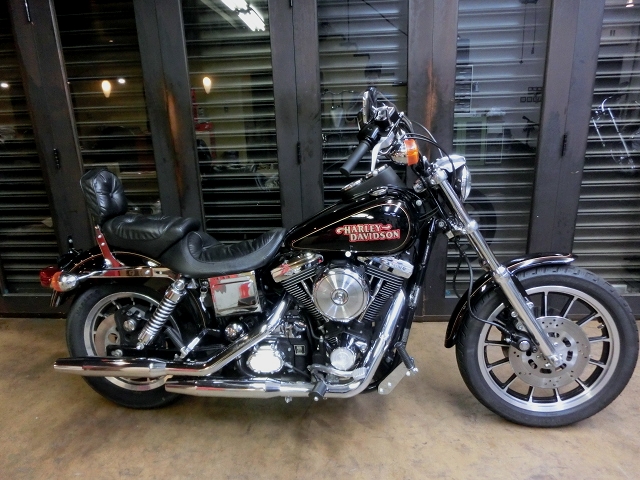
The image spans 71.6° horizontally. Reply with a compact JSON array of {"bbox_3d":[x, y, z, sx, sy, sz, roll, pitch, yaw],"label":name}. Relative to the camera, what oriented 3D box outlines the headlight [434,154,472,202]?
[{"bbox_3d":[0.506,-0.234,1.672,0.143,0.178,0.160,0,9,6],"label":"headlight"}]

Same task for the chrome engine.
[{"bbox_3d":[0.079,0.286,1.775,0.540,0.515,0.360,0,9,6],"label":"chrome engine"}]

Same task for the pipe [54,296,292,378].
[{"bbox_3d":[-0.576,0.372,1.704,0.950,0.312,0.145,0,11,7],"label":"pipe"}]

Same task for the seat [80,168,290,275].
[{"bbox_3d":[-0.546,-0.094,1.812,0.870,0.415,0.320,0,9,6],"label":"seat"}]

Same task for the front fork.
[{"bbox_3d":[0.644,0.100,1.712,0.130,0.860,0.235,-33,4,10],"label":"front fork"}]

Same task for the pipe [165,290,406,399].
[{"bbox_3d":[-0.142,0.393,1.671,0.920,0.393,0.160,0,11,7],"label":"pipe"}]

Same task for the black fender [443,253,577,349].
[{"bbox_3d":[0.717,0.237,1.701,0.480,0.385,0.130,0,11,7],"label":"black fender"}]

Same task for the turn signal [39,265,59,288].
[{"bbox_3d":[-1.140,0.159,1.899,0.095,0.090,0.110,0,11,7],"label":"turn signal"}]

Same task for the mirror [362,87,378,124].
[{"bbox_3d":[0.148,-0.396,1.307,0.035,0.107,0.140,2,11,15],"label":"mirror"}]

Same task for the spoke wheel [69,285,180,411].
[{"bbox_3d":[-0.790,0.427,1.926,0.640,0.640,0.134,0,9,6],"label":"spoke wheel"}]

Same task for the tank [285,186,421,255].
[{"bbox_3d":[0.114,-0.082,1.709,0.510,0.235,0.290,0,11,7],"label":"tank"}]

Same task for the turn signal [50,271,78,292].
[{"bbox_3d":[-0.979,0.161,1.707,0.094,0.082,0.080,0,11,7],"label":"turn signal"}]

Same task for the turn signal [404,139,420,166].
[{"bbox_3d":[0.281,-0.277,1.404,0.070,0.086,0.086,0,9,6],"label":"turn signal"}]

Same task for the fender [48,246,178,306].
[{"bbox_3d":[-0.840,0.170,1.889,0.630,0.300,0.210,0,9,6],"label":"fender"}]

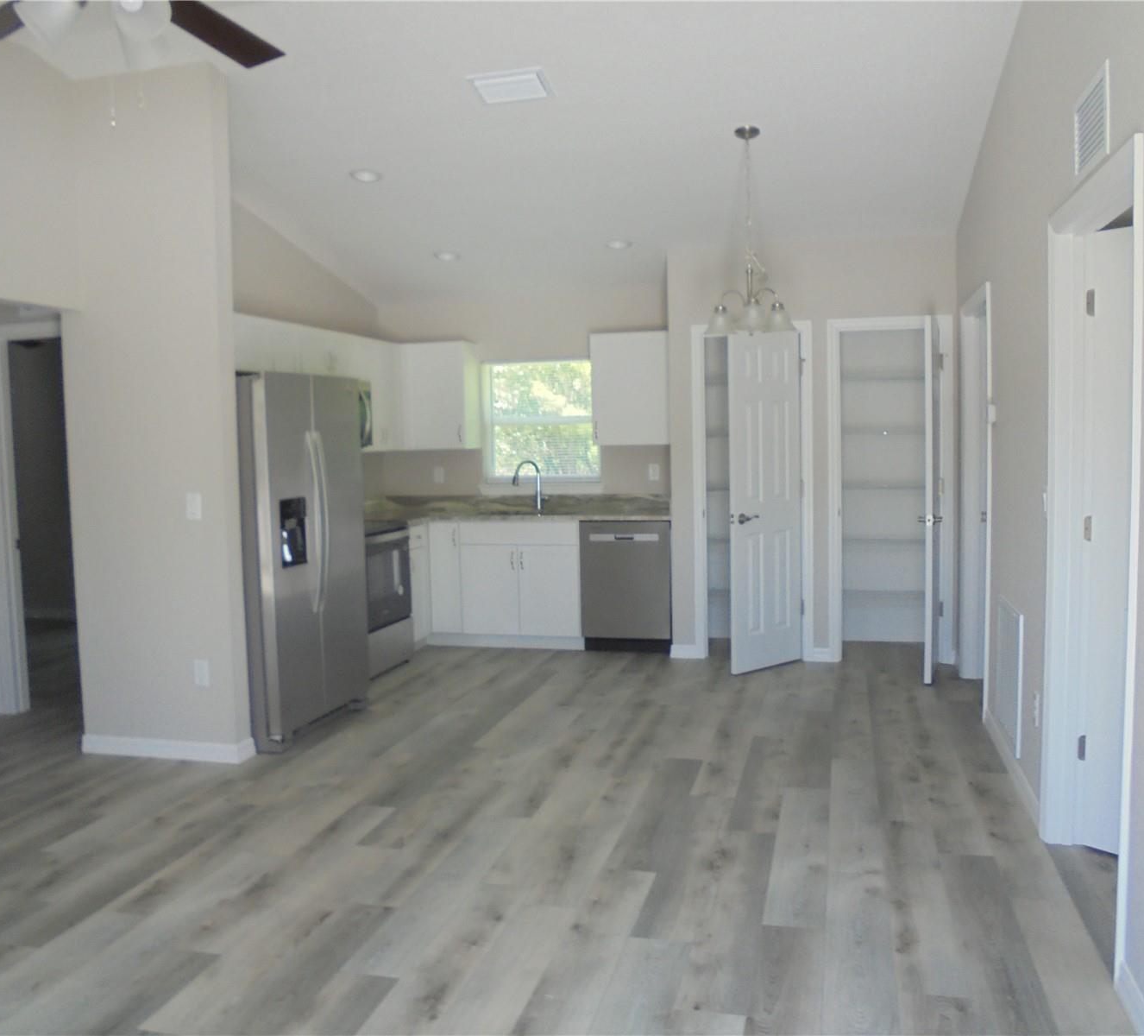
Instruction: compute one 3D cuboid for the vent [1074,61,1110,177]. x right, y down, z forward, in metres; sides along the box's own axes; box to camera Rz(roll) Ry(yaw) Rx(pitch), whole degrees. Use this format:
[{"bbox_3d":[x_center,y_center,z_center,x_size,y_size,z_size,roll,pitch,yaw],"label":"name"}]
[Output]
[{"bbox_3d":[1.461,-1.096,2.913,0.015,0.235,0.385,0,4,14],"label":"vent"}]

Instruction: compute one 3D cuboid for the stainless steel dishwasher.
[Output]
[{"bbox_3d":[0.424,0.435,7.026,0.600,0.870,0.600,0,5,14],"label":"stainless steel dishwasher"}]

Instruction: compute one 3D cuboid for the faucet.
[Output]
[{"bbox_3d":[-0.297,-0.226,7.247,0.220,0.370,0.070,-3,5,-23],"label":"faucet"}]

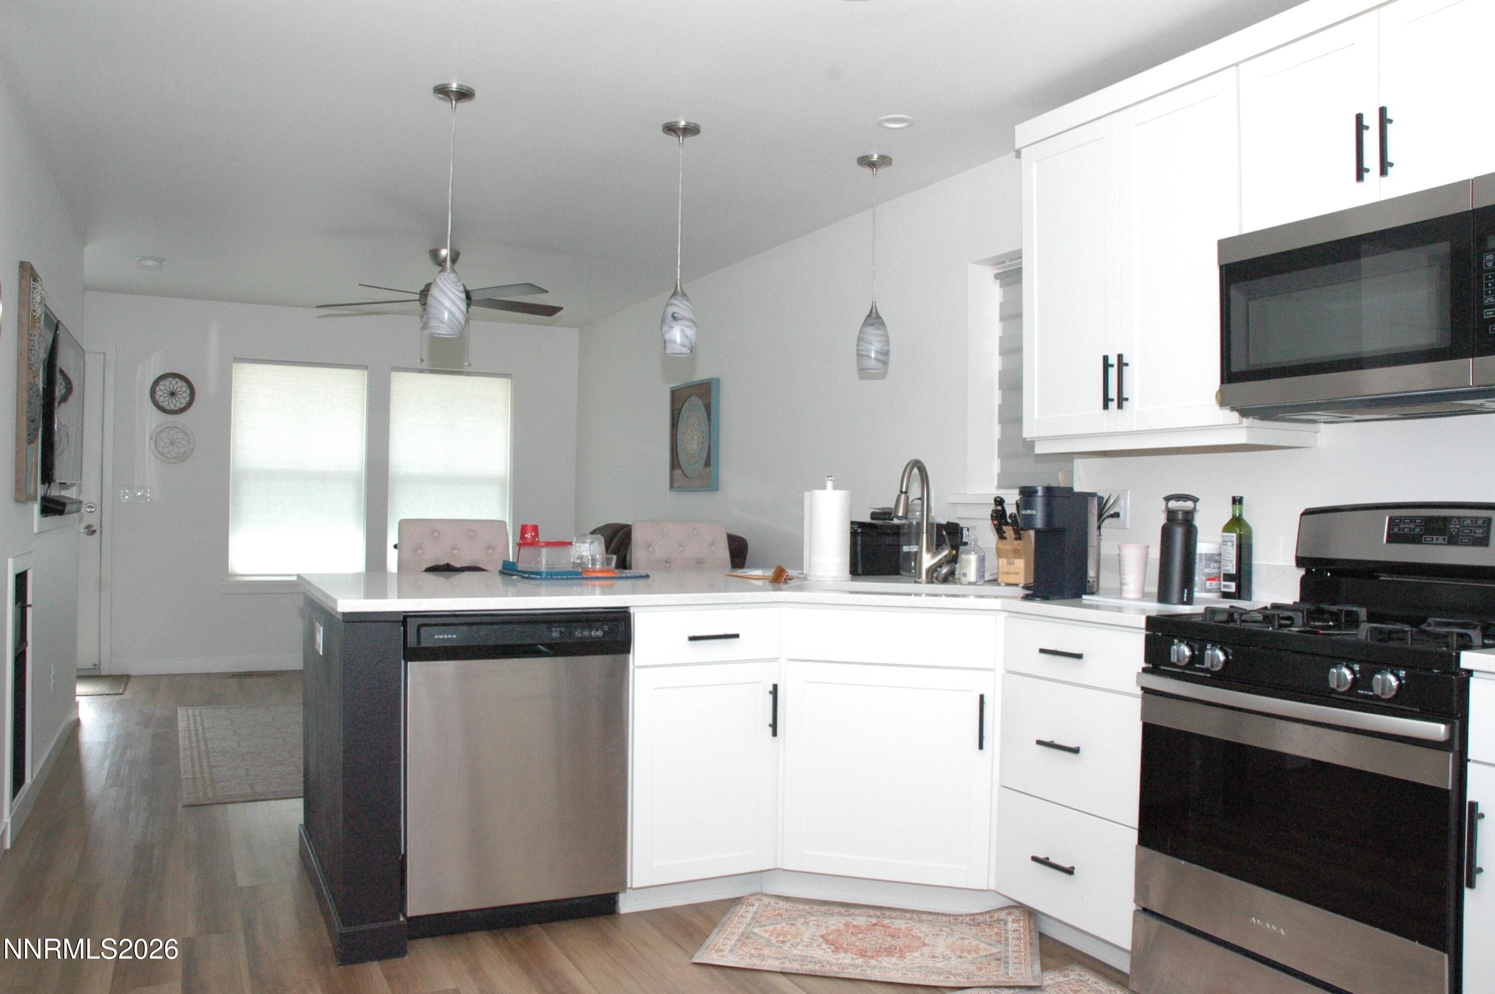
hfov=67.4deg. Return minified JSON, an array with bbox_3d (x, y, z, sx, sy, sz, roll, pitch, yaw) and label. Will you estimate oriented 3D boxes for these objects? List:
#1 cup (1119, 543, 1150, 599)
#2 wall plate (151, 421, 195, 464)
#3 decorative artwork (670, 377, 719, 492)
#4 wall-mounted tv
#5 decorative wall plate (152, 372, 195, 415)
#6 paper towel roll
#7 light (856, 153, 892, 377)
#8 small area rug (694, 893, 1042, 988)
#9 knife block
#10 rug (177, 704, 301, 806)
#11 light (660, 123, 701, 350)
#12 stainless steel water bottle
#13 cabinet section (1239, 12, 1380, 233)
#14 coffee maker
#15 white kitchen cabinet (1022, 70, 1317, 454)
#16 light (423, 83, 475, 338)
[{"bbox_3d":[1.066,0.206,3.090,0.084,0.146,0.084,1,-1,0],"label":"cup"},{"bbox_3d":[-3.688,-0.345,7.197,0.272,0.272,0.025,1,-1,-27],"label":"wall plate"},{"bbox_3d":[-0.310,-0.345,6.508,0.050,0.630,0.590,1,0,-27],"label":"decorative artwork"},{"bbox_3d":[-2.766,-0.351,4.537,0.060,0.610,1.110,1,0,-27],"label":"wall-mounted tv"},{"bbox_3d":[-3.690,-0.665,7.197,0.270,0.270,0.025,1,-1,-27],"label":"decorative wall plate"},{"bbox_3d":[0.275,0.110,3.820,0.152,0.350,0.150,1,-1,0],"label":"paper towel roll"},{"bbox_3d":[0.469,-0.856,4.134,0.132,0.800,0.132,1,-1,0],"label":"light"},{"bbox_3d":[0.340,1.183,3.029,0.860,0.025,0.510,1,0,11],"label":"small area rug"},{"bbox_3d":[0.885,0.191,3.685,0.090,0.200,0.130,1,0,24],"label":"knife block"},{"bbox_3d":[-1.977,1.176,5.497,1.500,0.012,2.240,1,-1,-27],"label":"rug"},{"bbox_3d":[-0.229,-0.863,3.787,0.130,0.780,0.130,1,0,0],"label":"light"},{"bbox_3d":[1.111,0.136,2.890,0.093,0.285,0.093,3,-1,-27],"label":"stainless steel water bottle"},{"bbox_3d":[1.462,-0.880,2.735,0.320,0.435,0.375,1,-1,-27],"label":"cabinet section"},{"bbox_3d":[0.896,0.127,3.284,0.290,0.325,0.130,1,0,-42],"label":"coffee maker"},{"bbox_3d":[1.203,-0.618,3.272,0.325,0.970,0.810,1,0,-27],"label":"white kitchen cabinet"},{"bbox_3d":[-0.922,-0.887,3.471,0.132,0.790,0.132,1,-1,-27],"label":"light"}]

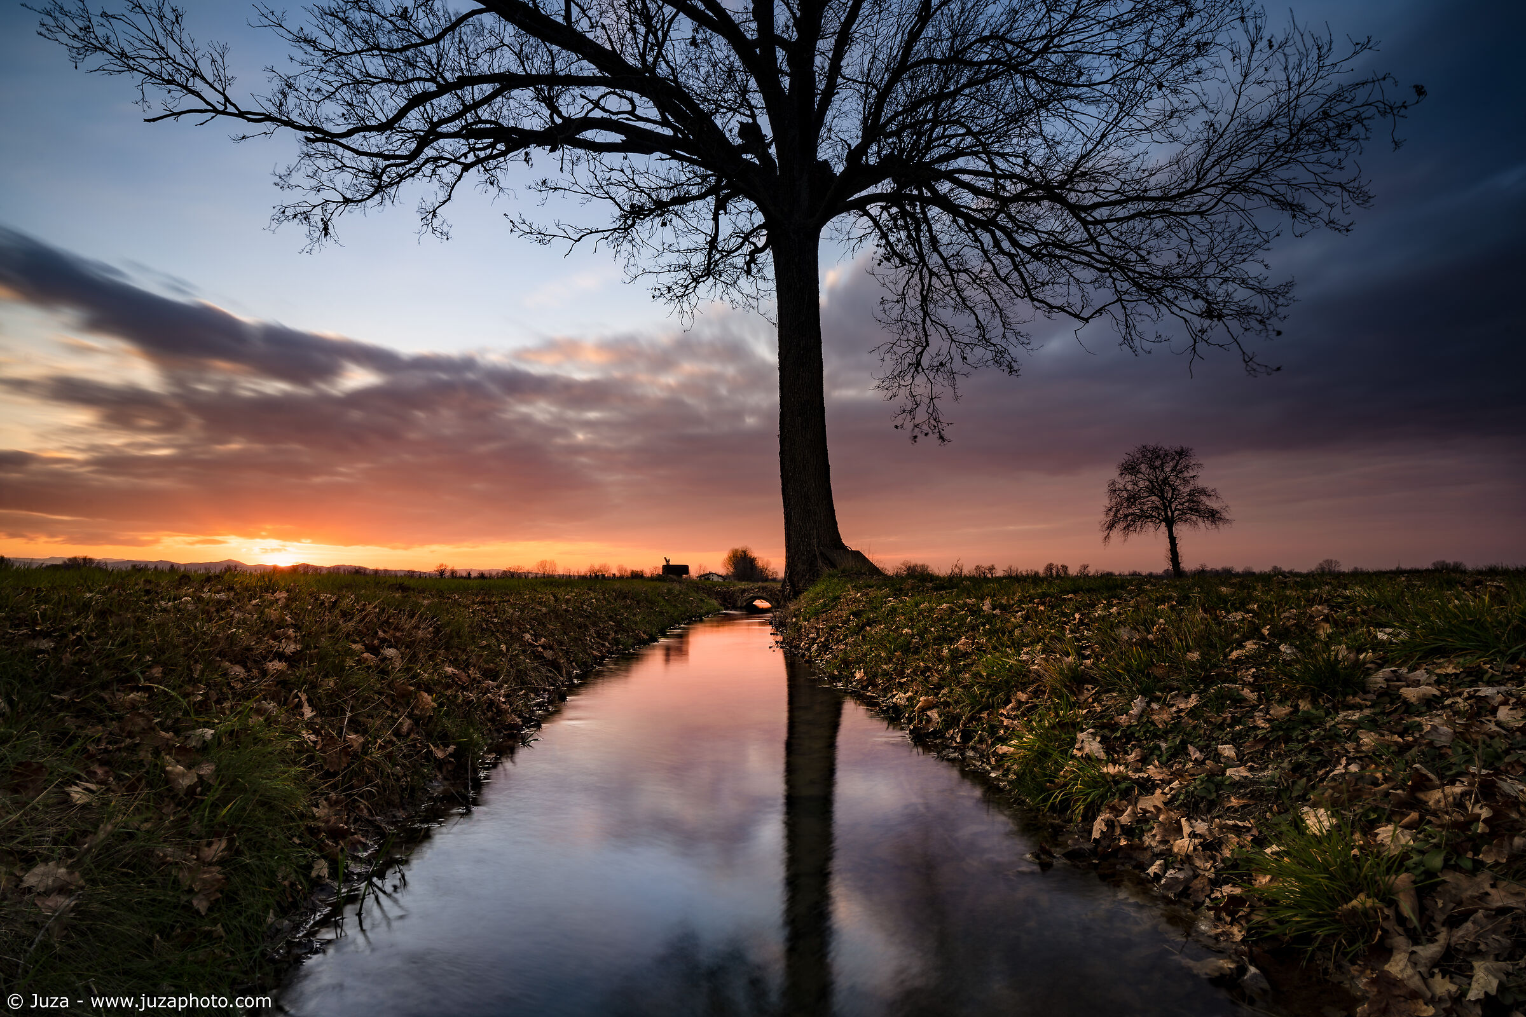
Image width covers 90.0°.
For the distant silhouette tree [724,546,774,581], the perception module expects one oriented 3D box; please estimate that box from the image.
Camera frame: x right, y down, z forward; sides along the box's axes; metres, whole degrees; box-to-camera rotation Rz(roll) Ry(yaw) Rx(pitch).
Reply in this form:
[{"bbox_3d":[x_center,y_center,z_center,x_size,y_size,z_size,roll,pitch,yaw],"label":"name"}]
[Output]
[{"bbox_3d":[-2.440,9.300,130.000,8.600,6.100,7.800,0,-5,0],"label":"distant silhouette tree"}]

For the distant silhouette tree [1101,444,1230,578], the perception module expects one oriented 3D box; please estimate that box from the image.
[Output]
[{"bbox_3d":[26.400,0.200,50.000,7.800,8.800,7.600,0,-5,0],"label":"distant silhouette tree"}]

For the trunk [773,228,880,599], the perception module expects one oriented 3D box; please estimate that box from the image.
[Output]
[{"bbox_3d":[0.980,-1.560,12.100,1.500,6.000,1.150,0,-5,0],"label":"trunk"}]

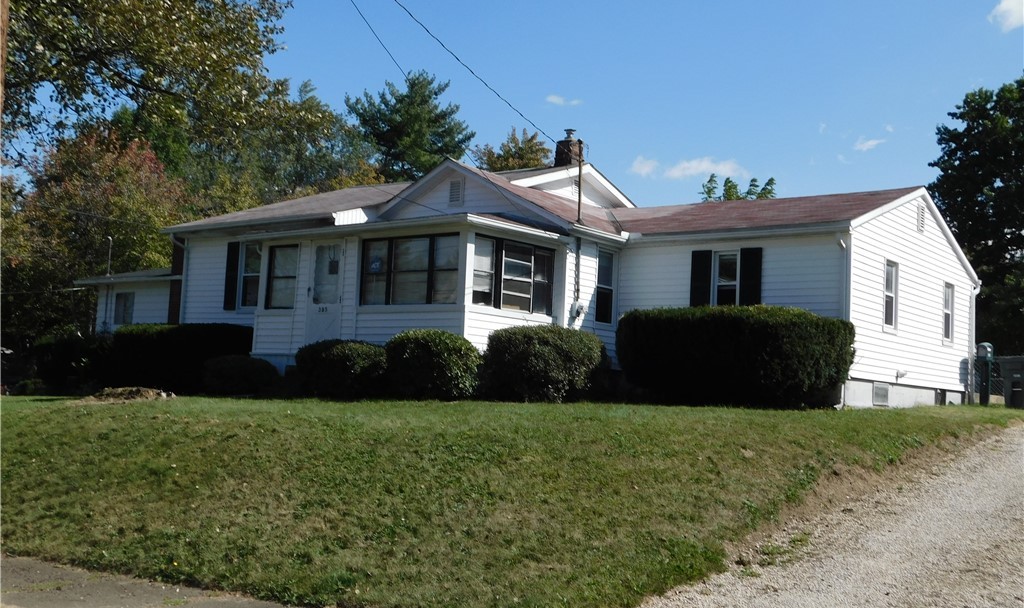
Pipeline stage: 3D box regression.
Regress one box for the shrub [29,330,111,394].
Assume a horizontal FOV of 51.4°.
[{"bbox_3d":[-10.848,1.450,26.166,1.750,1.581,1.600,-1,-7,38],"label":"shrub"}]

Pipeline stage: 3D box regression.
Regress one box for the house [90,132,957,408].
[{"bbox_3d":[-0.841,-0.520,25.541,19.900,5.750,13.000,-1,-7,38],"label":"house"}]

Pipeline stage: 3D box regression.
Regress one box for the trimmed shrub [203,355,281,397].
[{"bbox_3d":[-5.003,1.332,19.694,1.300,0.787,1.250,-1,-7,38],"label":"trimmed shrub"}]

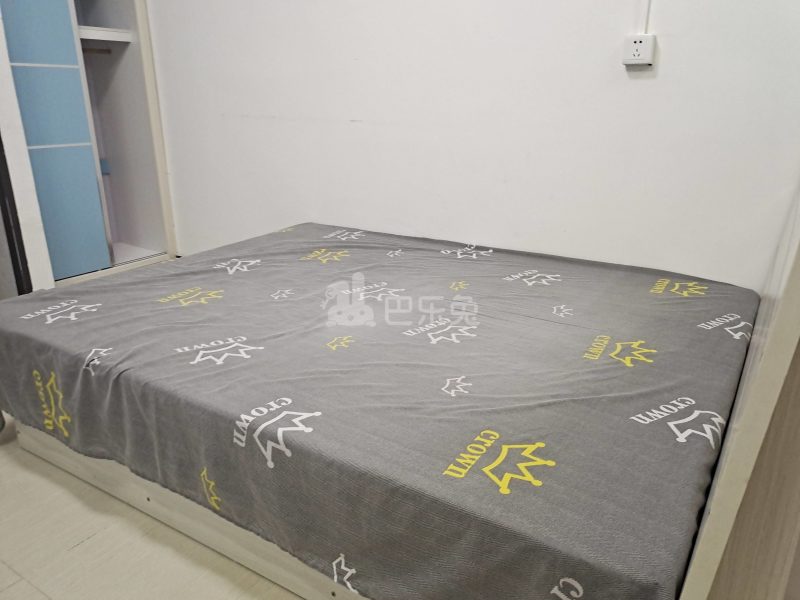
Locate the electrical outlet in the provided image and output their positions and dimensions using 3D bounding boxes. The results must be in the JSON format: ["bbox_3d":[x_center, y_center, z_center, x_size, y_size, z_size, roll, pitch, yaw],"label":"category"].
[{"bbox_3d":[0.762,-0.792,1.908,0.087,0.087,0.037,12,22,32],"label":"electrical outlet"}]

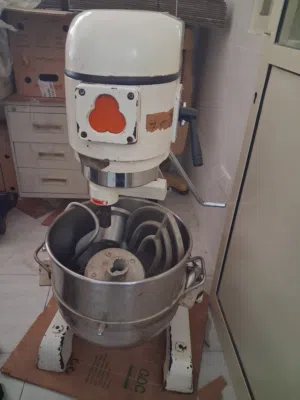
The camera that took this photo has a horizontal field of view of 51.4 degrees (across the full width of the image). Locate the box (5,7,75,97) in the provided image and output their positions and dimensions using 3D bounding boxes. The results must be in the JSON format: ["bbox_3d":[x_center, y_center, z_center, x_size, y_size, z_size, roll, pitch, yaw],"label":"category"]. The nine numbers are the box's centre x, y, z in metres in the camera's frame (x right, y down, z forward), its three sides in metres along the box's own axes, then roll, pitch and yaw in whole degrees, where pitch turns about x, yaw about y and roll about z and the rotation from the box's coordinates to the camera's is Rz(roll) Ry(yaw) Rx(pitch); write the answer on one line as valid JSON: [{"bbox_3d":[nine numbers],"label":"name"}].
[{"bbox_3d":[-0.588,-0.888,1.909,0.375,0.440,0.400,1,30,-5],"label":"box"}]

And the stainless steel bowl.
[{"bbox_3d":[-0.090,0.245,0.956,0.464,0.360,0.401,7,30,5],"label":"stainless steel bowl"}]

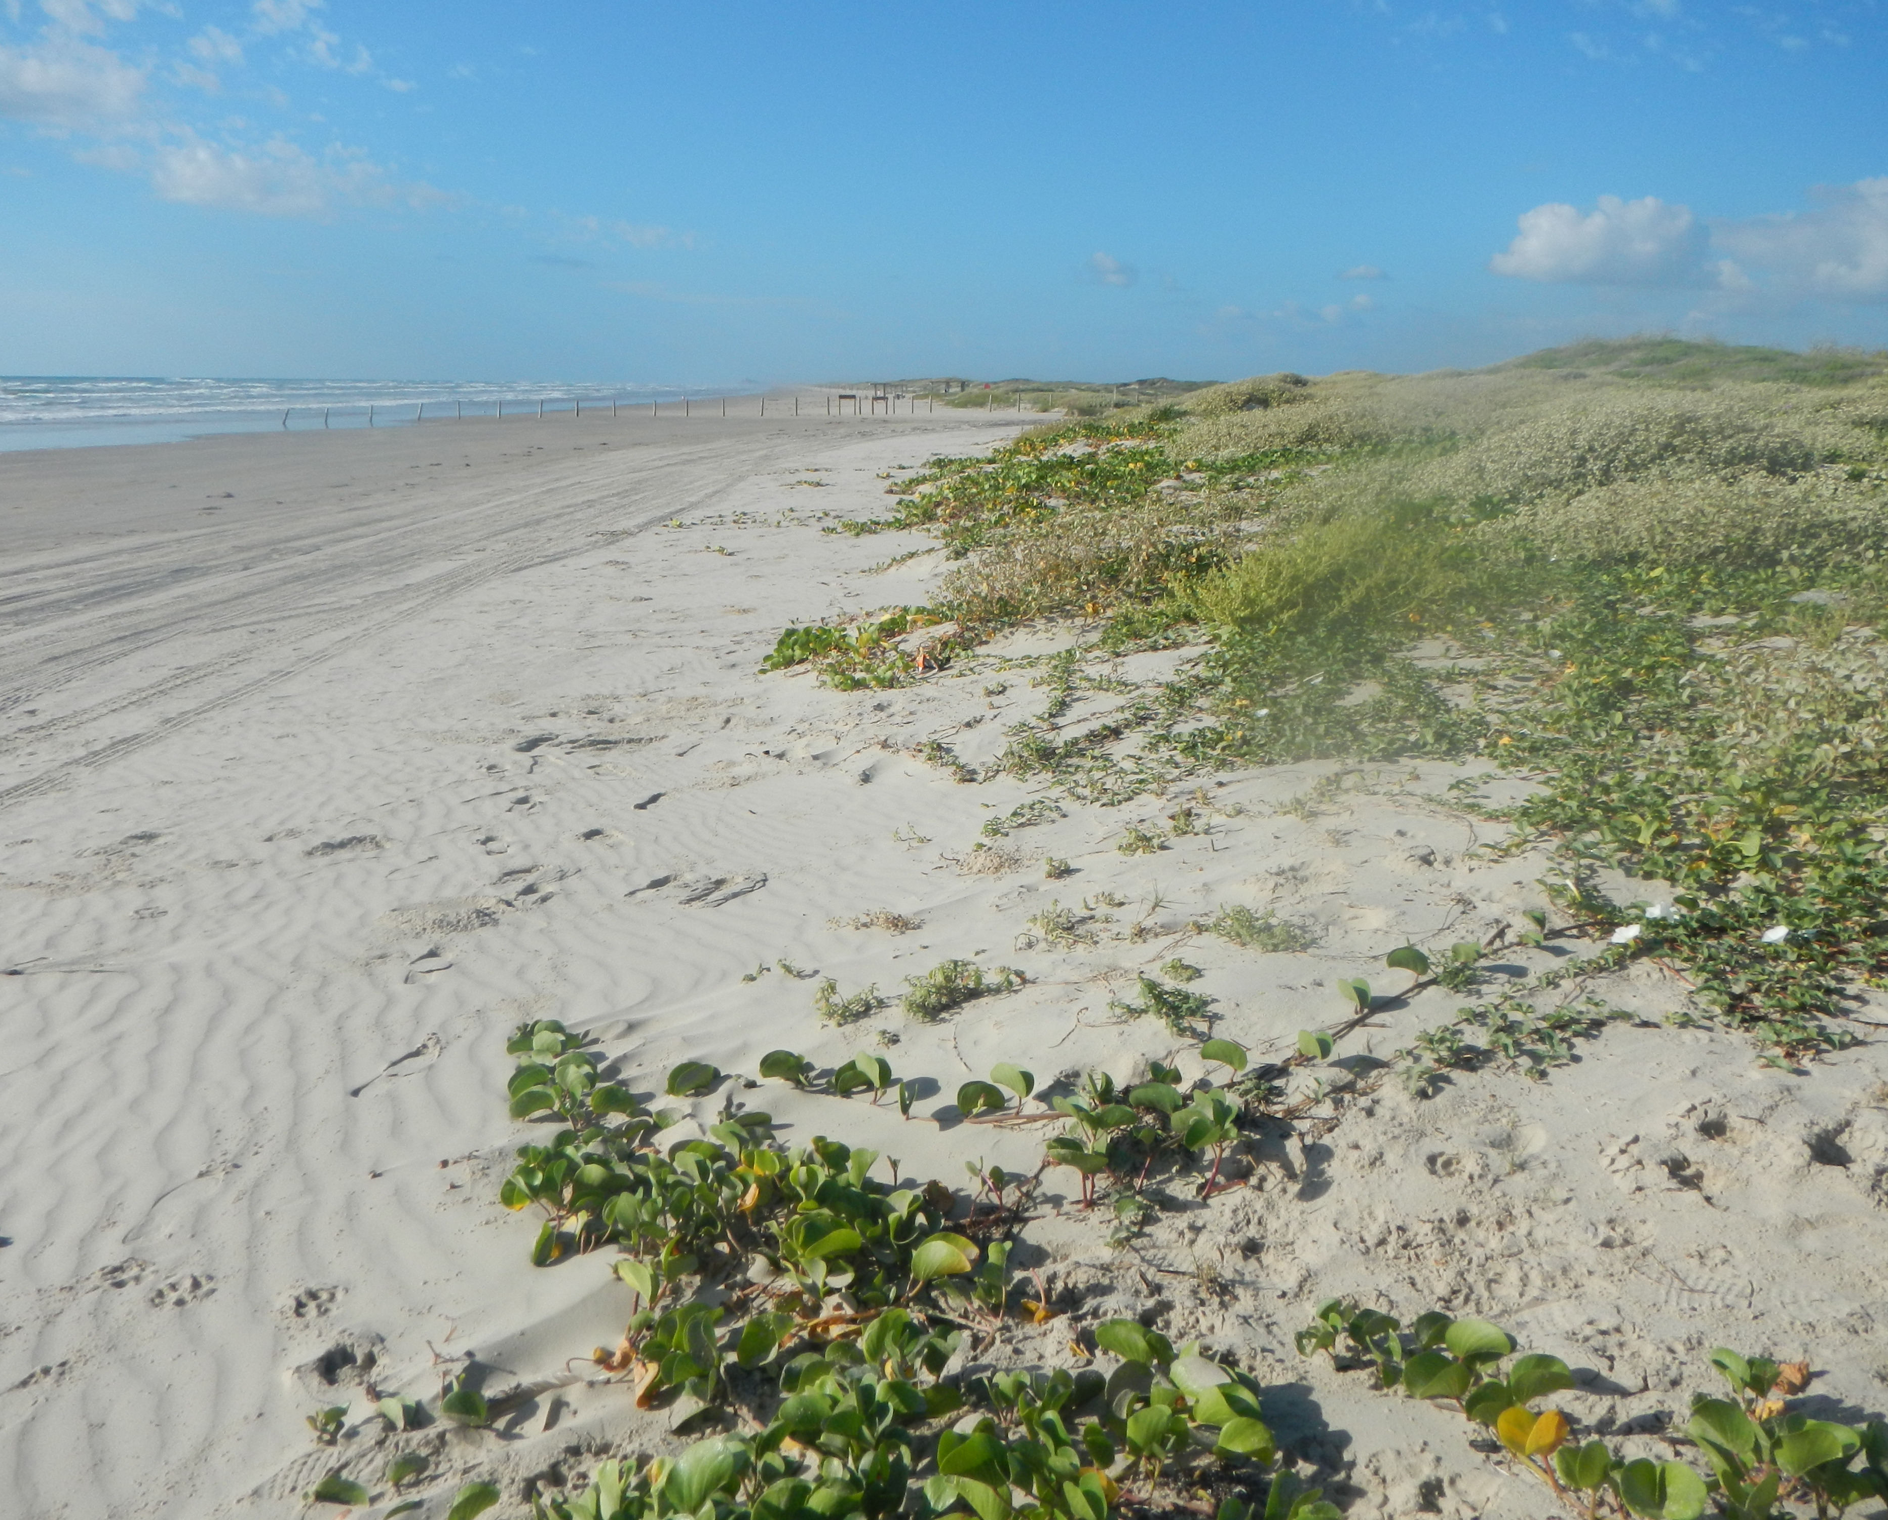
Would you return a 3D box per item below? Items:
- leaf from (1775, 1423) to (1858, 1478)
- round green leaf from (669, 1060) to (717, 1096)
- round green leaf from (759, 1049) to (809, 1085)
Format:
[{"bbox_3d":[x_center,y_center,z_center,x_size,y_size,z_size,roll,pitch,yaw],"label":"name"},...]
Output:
[{"bbox_3d":[1.078,0.852,2.024,0.098,0.044,0.064,8,15,30],"label":"leaf"},{"bbox_3d":[-0.488,0.619,3.187,0.099,0.049,0.064,-2,13,-9],"label":"round green leaf"},{"bbox_3d":[-0.313,0.603,3.220,0.100,0.043,0.065,-1,13,-6],"label":"round green leaf"}]

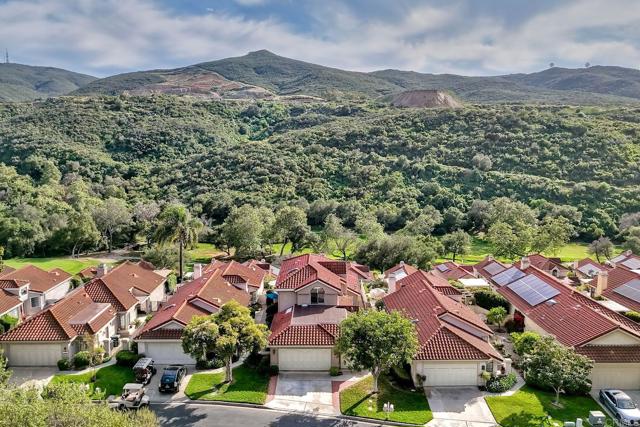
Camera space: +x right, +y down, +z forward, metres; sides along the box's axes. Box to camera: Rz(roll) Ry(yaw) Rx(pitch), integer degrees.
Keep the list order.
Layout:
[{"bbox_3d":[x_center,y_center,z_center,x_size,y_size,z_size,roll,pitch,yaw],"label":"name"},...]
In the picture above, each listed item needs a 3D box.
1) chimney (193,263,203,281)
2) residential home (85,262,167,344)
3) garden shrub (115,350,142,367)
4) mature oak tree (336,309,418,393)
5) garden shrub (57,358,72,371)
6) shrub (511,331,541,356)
[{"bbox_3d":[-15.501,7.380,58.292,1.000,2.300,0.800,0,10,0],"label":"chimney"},{"bbox_3d":[-25.550,9.997,56.622,8.900,5.900,13.500,0,9,0],"label":"residential home"},{"bbox_3d":[-19.050,14.166,45.906,2.600,1.350,1.800,0,9,0],"label":"garden shrub"},{"bbox_3d":[5.050,12.115,39.968,6.900,7.000,6.700,0,10,0],"label":"mature oak tree"},{"bbox_3d":[-24.100,14.046,43.555,1.300,1.050,1.200,0,9,0],"label":"garden shrub"},{"bbox_3d":[21.604,13.516,48.401,2.900,2.200,2.500,0,10,0],"label":"shrub"}]

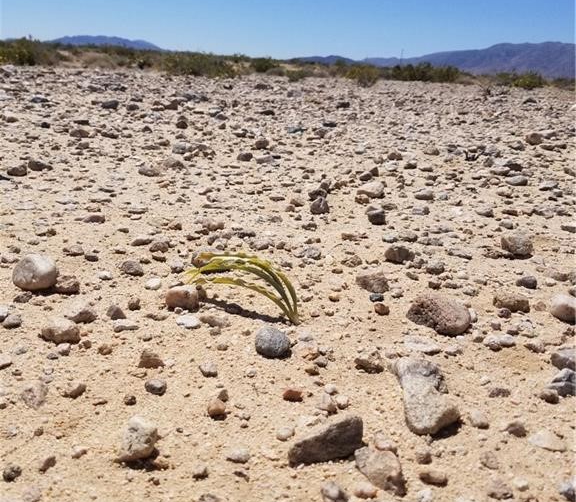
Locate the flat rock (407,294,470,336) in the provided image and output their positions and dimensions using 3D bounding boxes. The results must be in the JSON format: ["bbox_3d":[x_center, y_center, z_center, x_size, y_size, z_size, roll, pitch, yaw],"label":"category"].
[{"bbox_3d":[0.281,0.119,1.073,0.106,0.061,0.076,16,22,36],"label":"flat rock"}]

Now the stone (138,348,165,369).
[{"bbox_3d":[-0.213,0.168,0.902,0.039,0.025,0.028,-2,18,-14],"label":"stone"}]

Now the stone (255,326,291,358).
[{"bbox_3d":[-0.020,0.124,0.789,0.048,0.042,0.044,2,18,0],"label":"stone"}]

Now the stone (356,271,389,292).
[{"bbox_3d":[0.150,0.056,1.026,0.058,0.034,0.044,2,18,0],"label":"stone"}]

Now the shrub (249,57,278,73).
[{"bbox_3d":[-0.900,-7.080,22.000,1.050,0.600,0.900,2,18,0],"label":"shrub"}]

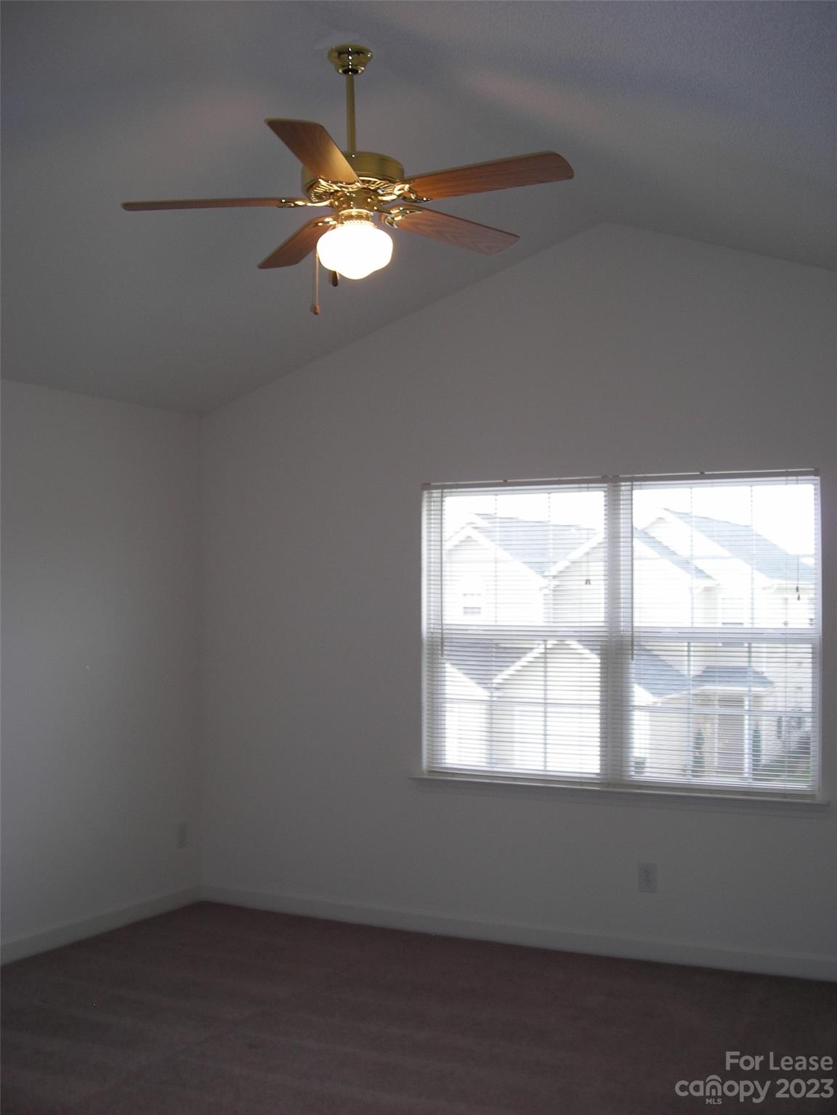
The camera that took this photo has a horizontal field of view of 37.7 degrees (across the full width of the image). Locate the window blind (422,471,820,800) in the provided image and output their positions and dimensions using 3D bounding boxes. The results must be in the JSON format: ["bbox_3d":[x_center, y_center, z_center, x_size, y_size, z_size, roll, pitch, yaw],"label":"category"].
[{"bbox_3d":[0.796,0.309,5.127,1.735,1.290,0.100,-1,-2,28],"label":"window blind"}]

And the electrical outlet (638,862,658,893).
[{"bbox_3d":[0.932,1.302,4.980,0.072,0.116,0.012,-1,-2,28],"label":"electrical outlet"}]

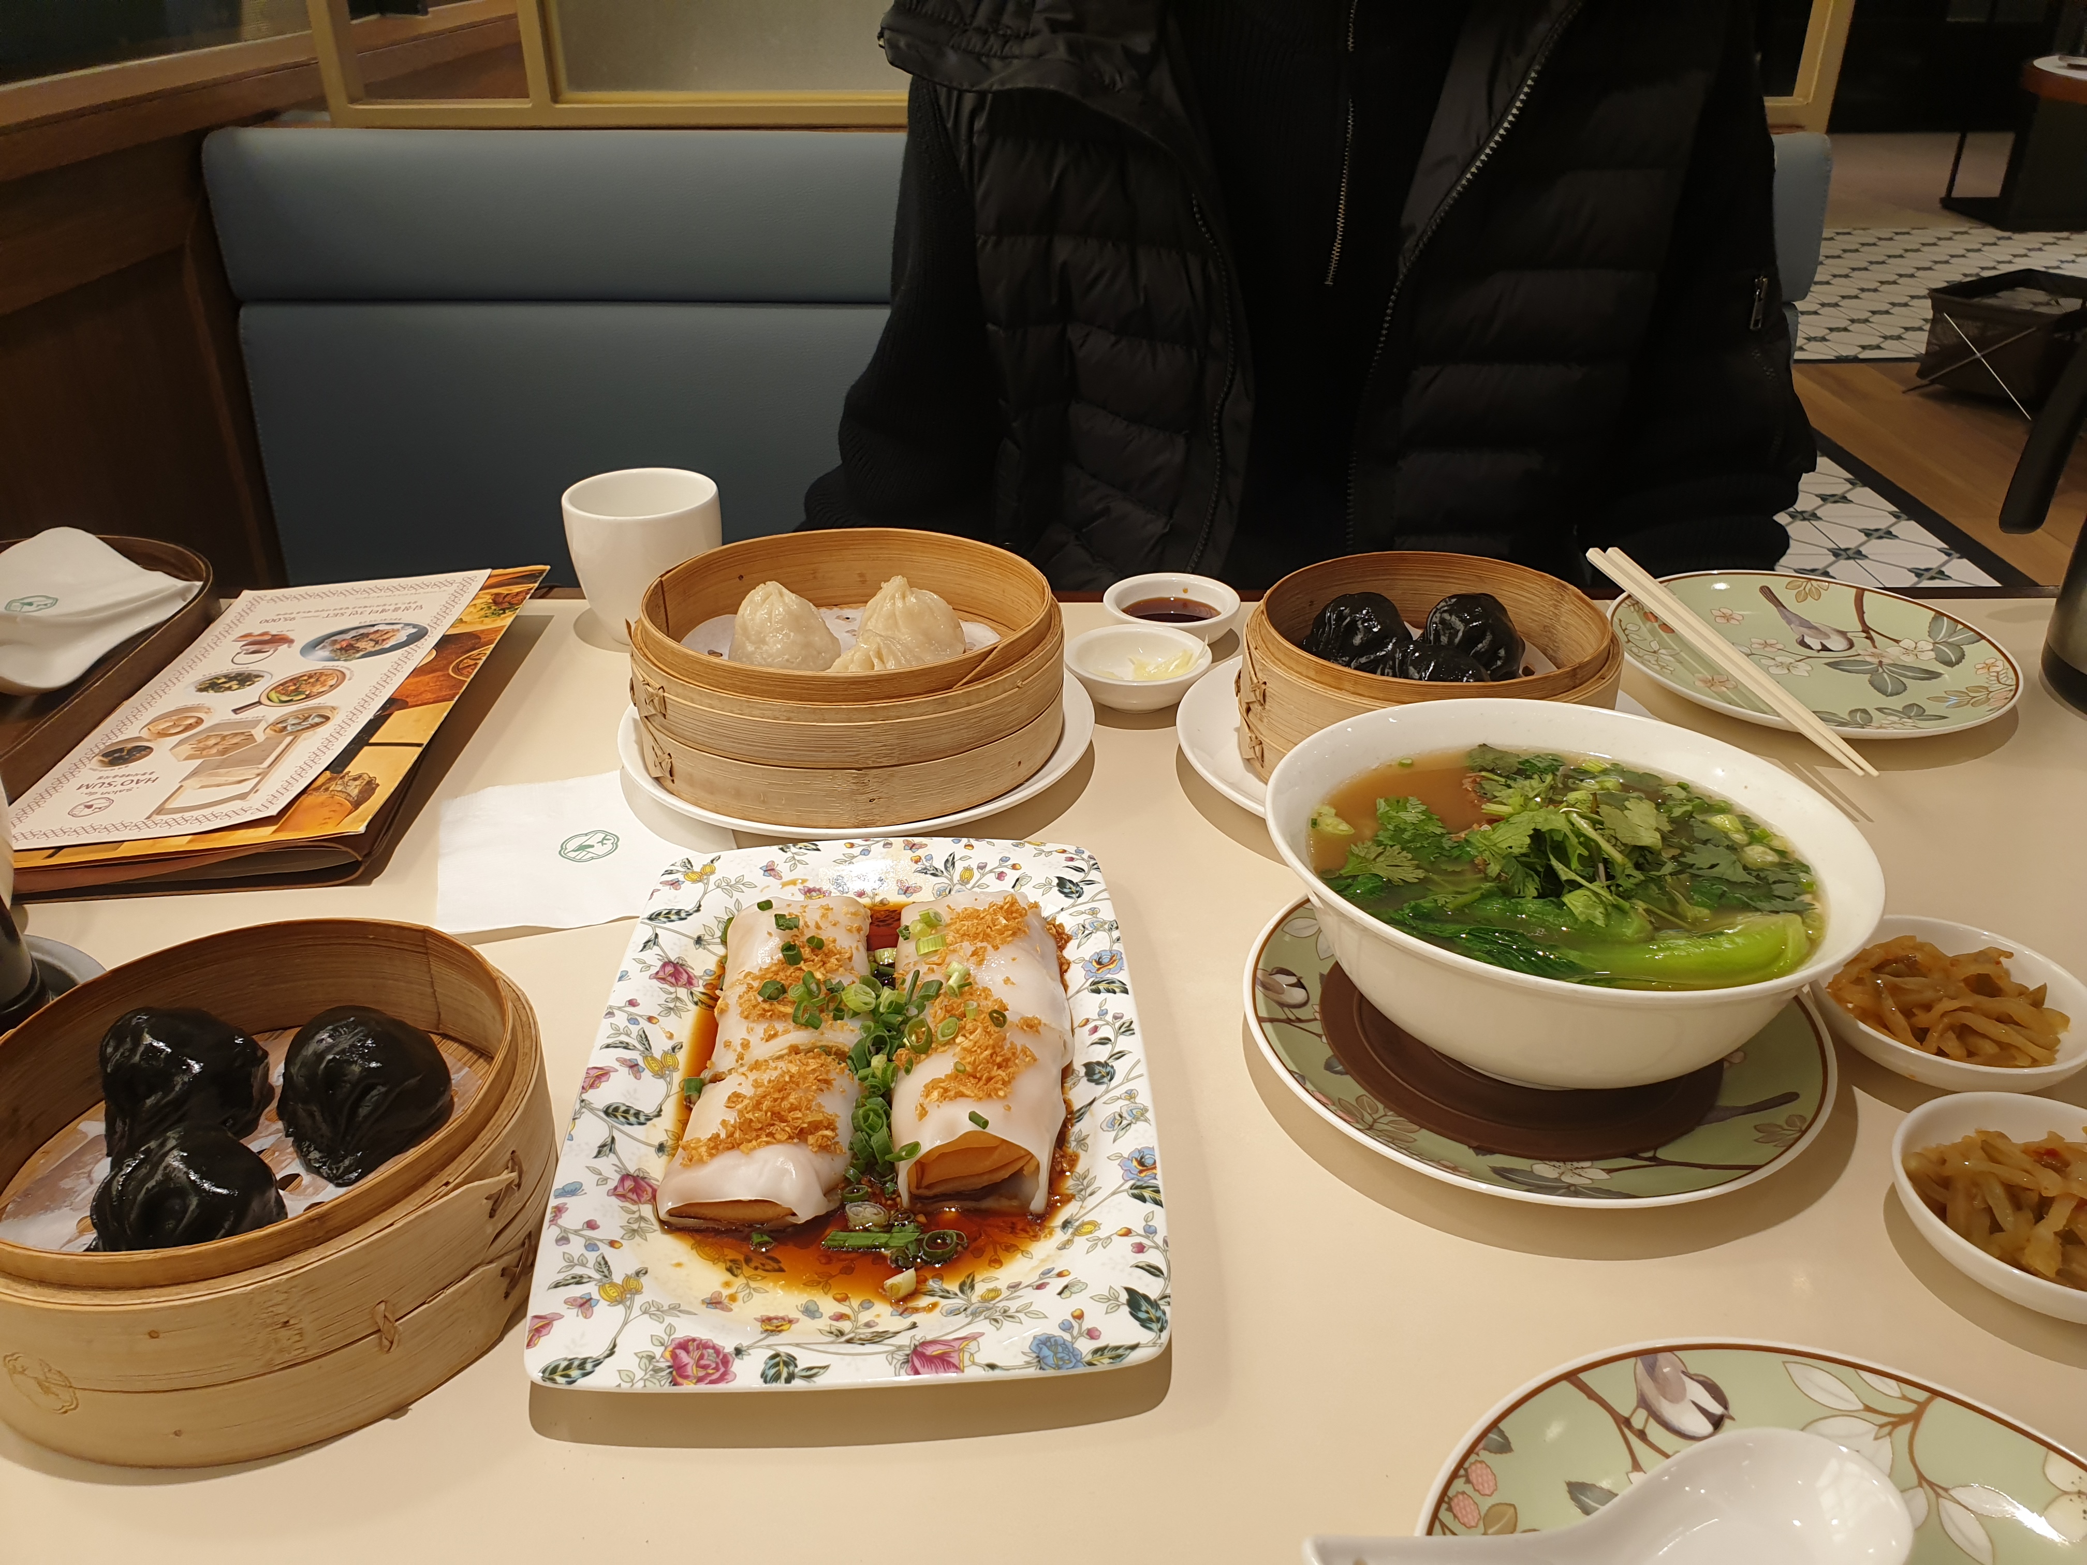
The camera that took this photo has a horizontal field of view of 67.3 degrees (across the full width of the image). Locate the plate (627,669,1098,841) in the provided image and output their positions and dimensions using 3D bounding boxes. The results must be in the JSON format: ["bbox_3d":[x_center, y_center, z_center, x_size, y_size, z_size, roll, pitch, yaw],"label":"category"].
[{"bbox_3d":[-0.089,-0.023,0.757,0.225,0.023,0.225,0,30,0],"label":"plate"}]

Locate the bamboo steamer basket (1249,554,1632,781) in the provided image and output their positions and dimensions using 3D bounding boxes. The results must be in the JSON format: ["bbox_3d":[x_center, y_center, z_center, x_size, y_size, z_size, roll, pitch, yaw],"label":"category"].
[{"bbox_3d":[0.180,-0.047,0.738,0.173,0.071,0.173,0,29,0],"label":"bamboo steamer basket"}]

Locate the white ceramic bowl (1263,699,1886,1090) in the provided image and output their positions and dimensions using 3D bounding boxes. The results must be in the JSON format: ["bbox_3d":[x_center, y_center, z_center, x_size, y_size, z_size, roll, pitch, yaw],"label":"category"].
[{"bbox_3d":[0.174,0.048,0.543,0.192,0.077,0.192,0,30,0],"label":"white ceramic bowl"}]

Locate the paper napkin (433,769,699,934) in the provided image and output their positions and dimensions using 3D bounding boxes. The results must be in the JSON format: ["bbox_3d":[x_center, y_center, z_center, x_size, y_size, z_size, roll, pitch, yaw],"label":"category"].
[{"bbox_3d":[-0.198,0.025,0.691,0.126,0.004,0.117,-8,30,-14],"label":"paper napkin"}]

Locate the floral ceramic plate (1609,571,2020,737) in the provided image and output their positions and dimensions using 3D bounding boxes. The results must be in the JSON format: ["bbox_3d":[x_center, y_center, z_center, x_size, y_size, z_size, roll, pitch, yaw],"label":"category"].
[{"bbox_3d":[0.399,-0.061,0.828,0.203,0.024,0.203,0,29,0],"label":"floral ceramic plate"}]

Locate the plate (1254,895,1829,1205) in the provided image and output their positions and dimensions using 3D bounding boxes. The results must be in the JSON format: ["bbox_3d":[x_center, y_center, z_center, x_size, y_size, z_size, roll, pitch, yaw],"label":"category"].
[{"bbox_3d":[0.175,0.089,0.562,0.197,0.024,0.197,0,30,0],"label":"plate"}]

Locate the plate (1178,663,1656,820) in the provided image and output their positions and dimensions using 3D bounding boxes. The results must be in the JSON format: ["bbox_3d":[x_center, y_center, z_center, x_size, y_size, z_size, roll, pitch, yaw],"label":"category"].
[{"bbox_3d":[0.180,-0.014,0.745,0.227,0.023,0.227,0,30,0],"label":"plate"}]

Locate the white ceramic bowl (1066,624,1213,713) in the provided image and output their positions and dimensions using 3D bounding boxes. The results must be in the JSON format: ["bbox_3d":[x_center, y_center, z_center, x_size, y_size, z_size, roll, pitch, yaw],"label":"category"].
[{"bbox_3d":[0.049,-0.056,0.817,0.076,0.024,0.076,0,29,0],"label":"white ceramic bowl"}]

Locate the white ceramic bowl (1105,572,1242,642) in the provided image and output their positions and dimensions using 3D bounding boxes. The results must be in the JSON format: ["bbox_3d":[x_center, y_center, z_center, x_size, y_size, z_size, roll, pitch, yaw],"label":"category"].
[{"bbox_3d":[0.073,-0.094,0.885,0.077,0.023,0.077,0,29,0],"label":"white ceramic bowl"}]

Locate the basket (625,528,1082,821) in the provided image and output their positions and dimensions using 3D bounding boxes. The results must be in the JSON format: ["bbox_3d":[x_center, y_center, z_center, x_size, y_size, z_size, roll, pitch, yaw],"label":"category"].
[{"bbox_3d":[-0.092,-0.056,0.750,0.194,0.073,0.194,0,29,0],"label":"basket"}]

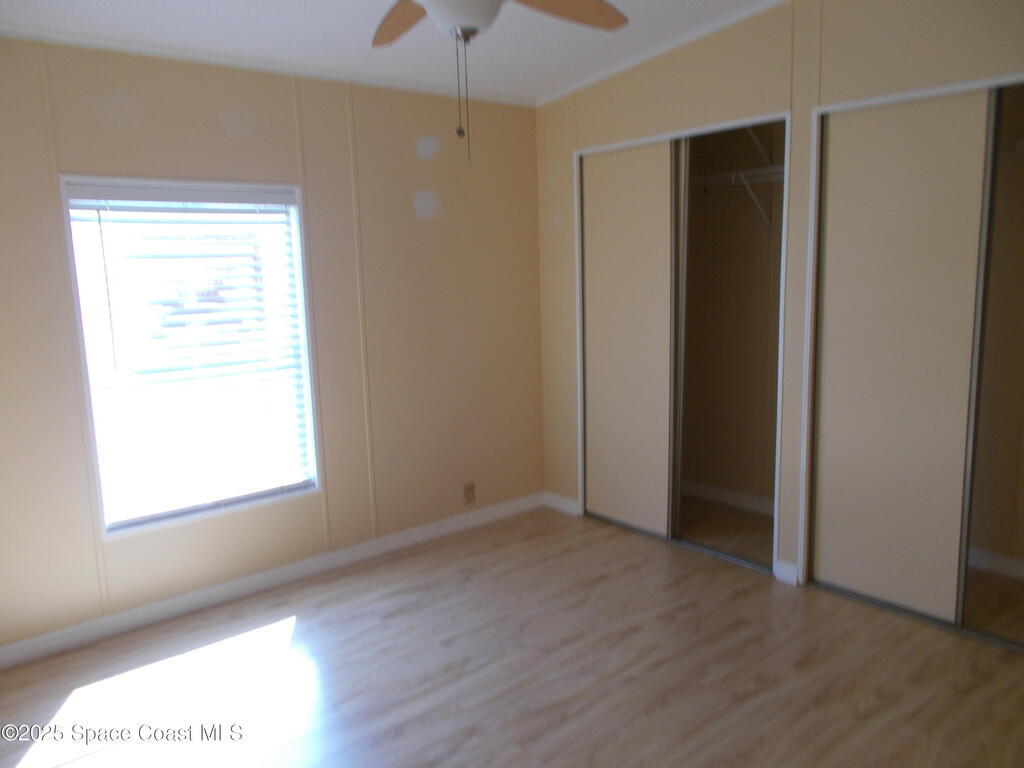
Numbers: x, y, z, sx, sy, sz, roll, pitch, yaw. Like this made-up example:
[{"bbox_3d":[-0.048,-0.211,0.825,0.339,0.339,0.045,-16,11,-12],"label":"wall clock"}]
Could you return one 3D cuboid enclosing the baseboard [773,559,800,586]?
[{"bbox_3d":[1.241,0.861,3.488,0.015,0.087,0.113,-9,12,-39],"label":"baseboard"}]

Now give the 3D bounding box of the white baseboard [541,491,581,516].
[{"bbox_3d":[0.291,0.717,4.597,0.015,0.079,0.269,-9,12,-39],"label":"white baseboard"}]

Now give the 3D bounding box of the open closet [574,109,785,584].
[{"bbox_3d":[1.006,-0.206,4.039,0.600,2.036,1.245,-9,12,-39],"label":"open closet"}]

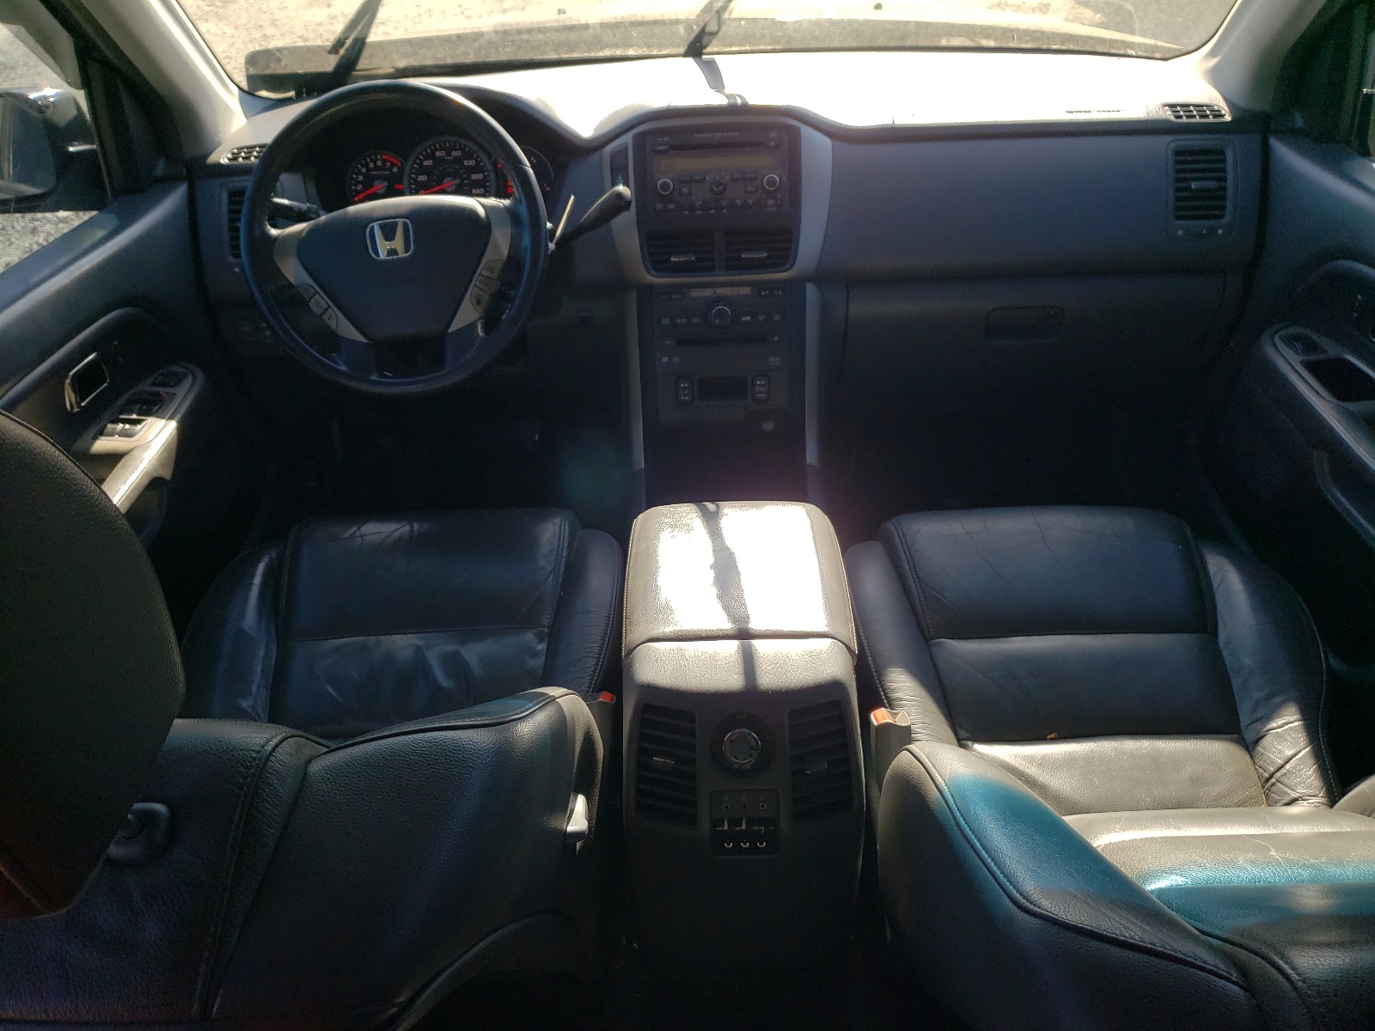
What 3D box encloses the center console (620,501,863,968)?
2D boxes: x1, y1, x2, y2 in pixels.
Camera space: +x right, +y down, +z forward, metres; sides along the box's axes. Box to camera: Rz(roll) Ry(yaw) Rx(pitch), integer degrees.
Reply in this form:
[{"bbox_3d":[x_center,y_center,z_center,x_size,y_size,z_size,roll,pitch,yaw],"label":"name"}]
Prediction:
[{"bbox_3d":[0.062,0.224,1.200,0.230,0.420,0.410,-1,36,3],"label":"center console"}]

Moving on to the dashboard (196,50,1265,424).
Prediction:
[{"bbox_3d":[0.061,-0.444,1.635,1.480,0.435,0.450,-1,36,3],"label":"dashboard"}]

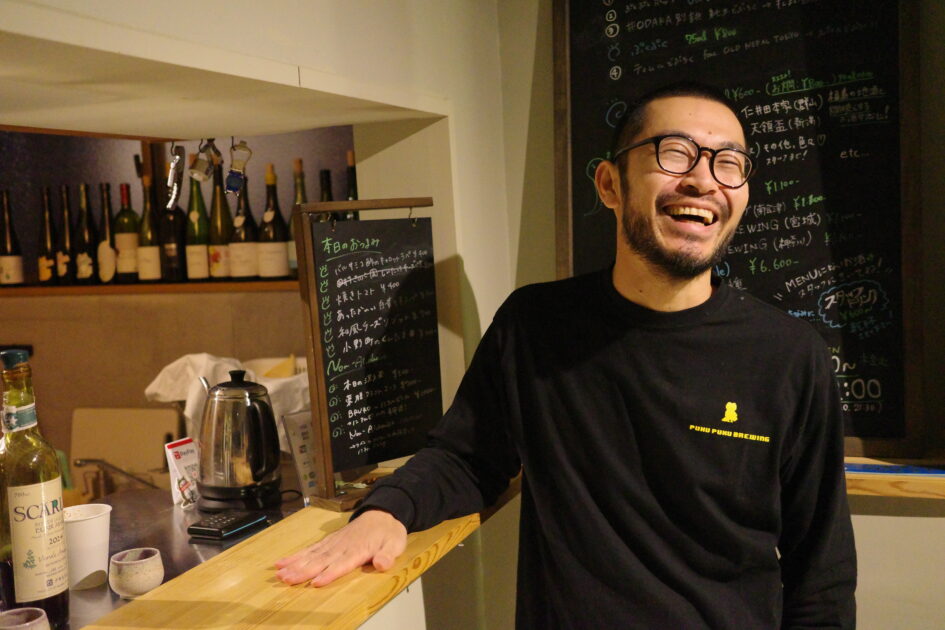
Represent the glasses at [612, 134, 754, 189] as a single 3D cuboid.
[{"bbox_3d":[0.251,-0.168,1.282,0.142,0.050,0.143,11,-10,-16],"label":"glasses"}]

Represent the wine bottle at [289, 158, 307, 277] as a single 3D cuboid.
[{"bbox_3d":[-0.473,-0.261,2.873,0.072,0.330,0.072,-1,2,0],"label":"wine bottle"}]

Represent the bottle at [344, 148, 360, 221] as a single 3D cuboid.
[{"bbox_3d":[-0.318,-0.268,2.793,0.075,0.341,0.075,-1,2,0],"label":"bottle"}]

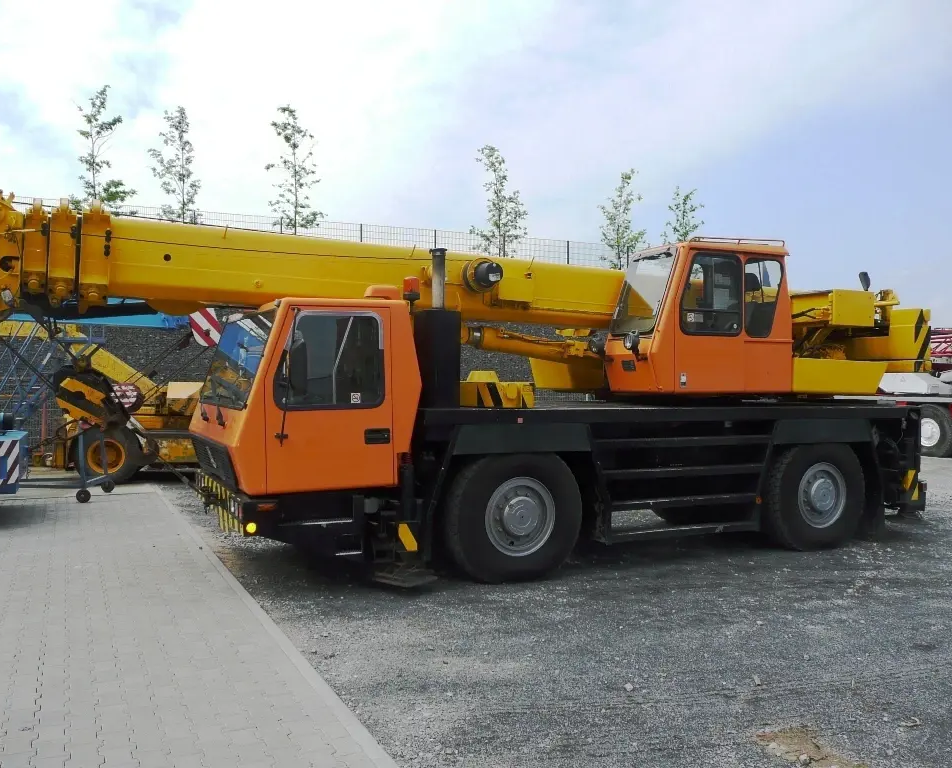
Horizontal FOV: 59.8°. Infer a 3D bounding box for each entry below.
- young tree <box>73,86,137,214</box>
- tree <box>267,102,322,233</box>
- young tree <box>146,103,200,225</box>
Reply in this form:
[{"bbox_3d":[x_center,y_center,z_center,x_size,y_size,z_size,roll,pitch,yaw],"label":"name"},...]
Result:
[{"bbox_3d":[-11.082,-6.190,24.577,1.899,5.392,1.899,0,0,-24],"label":"young tree"},{"bbox_3d":[-5.924,-6.261,26.888,1.883,5.623,1.883,0,0,-12],"label":"tree"},{"bbox_3d":[-9.272,-5.992,25.388,1.655,5.027,1.655,0,0,-20],"label":"young tree"}]

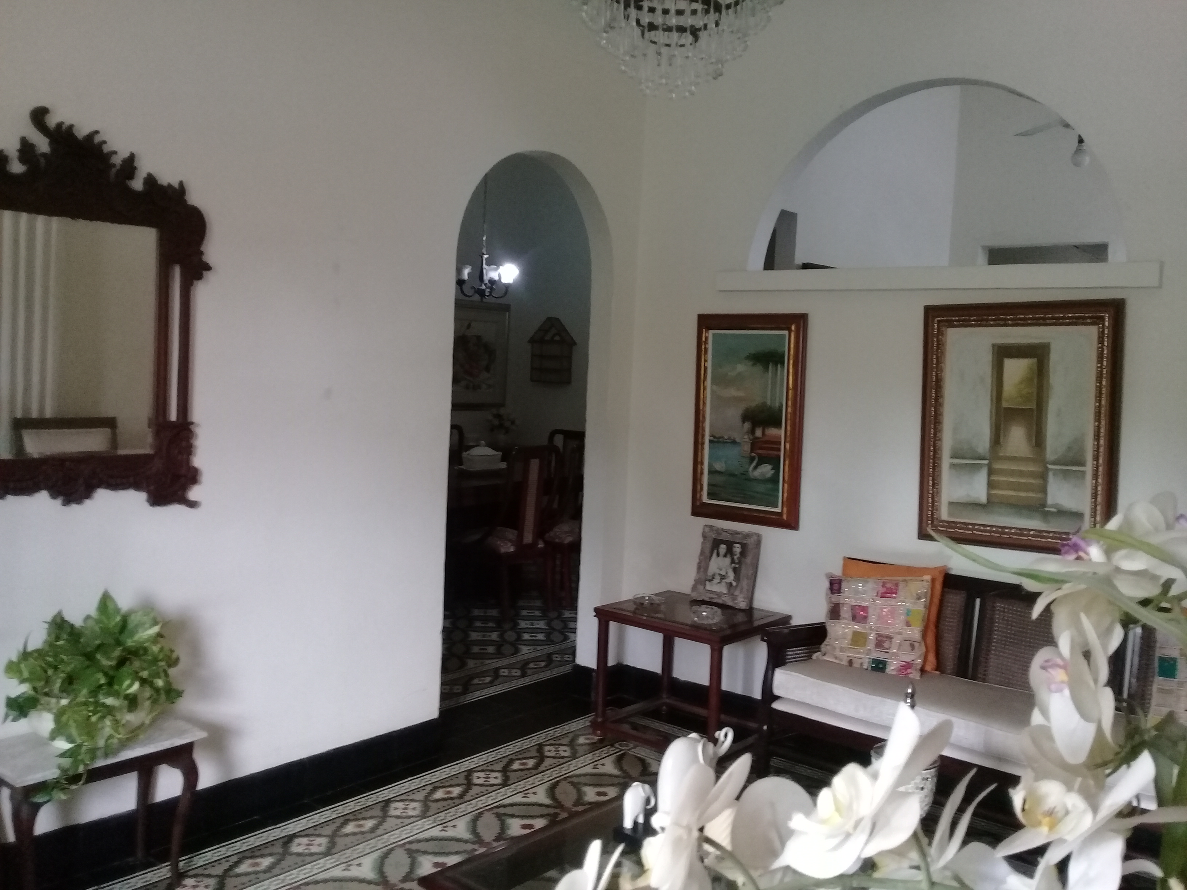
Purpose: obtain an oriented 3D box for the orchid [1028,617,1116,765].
[{"bbox_3d":[0.310,0.160,0.690,0.050,0.088,0.060,0,5,-37],"label":"orchid"}]

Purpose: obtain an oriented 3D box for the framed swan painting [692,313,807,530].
[{"bbox_3d":[0.660,-0.108,4.544,0.530,0.900,0.040,6,7,38],"label":"framed swan painting"}]

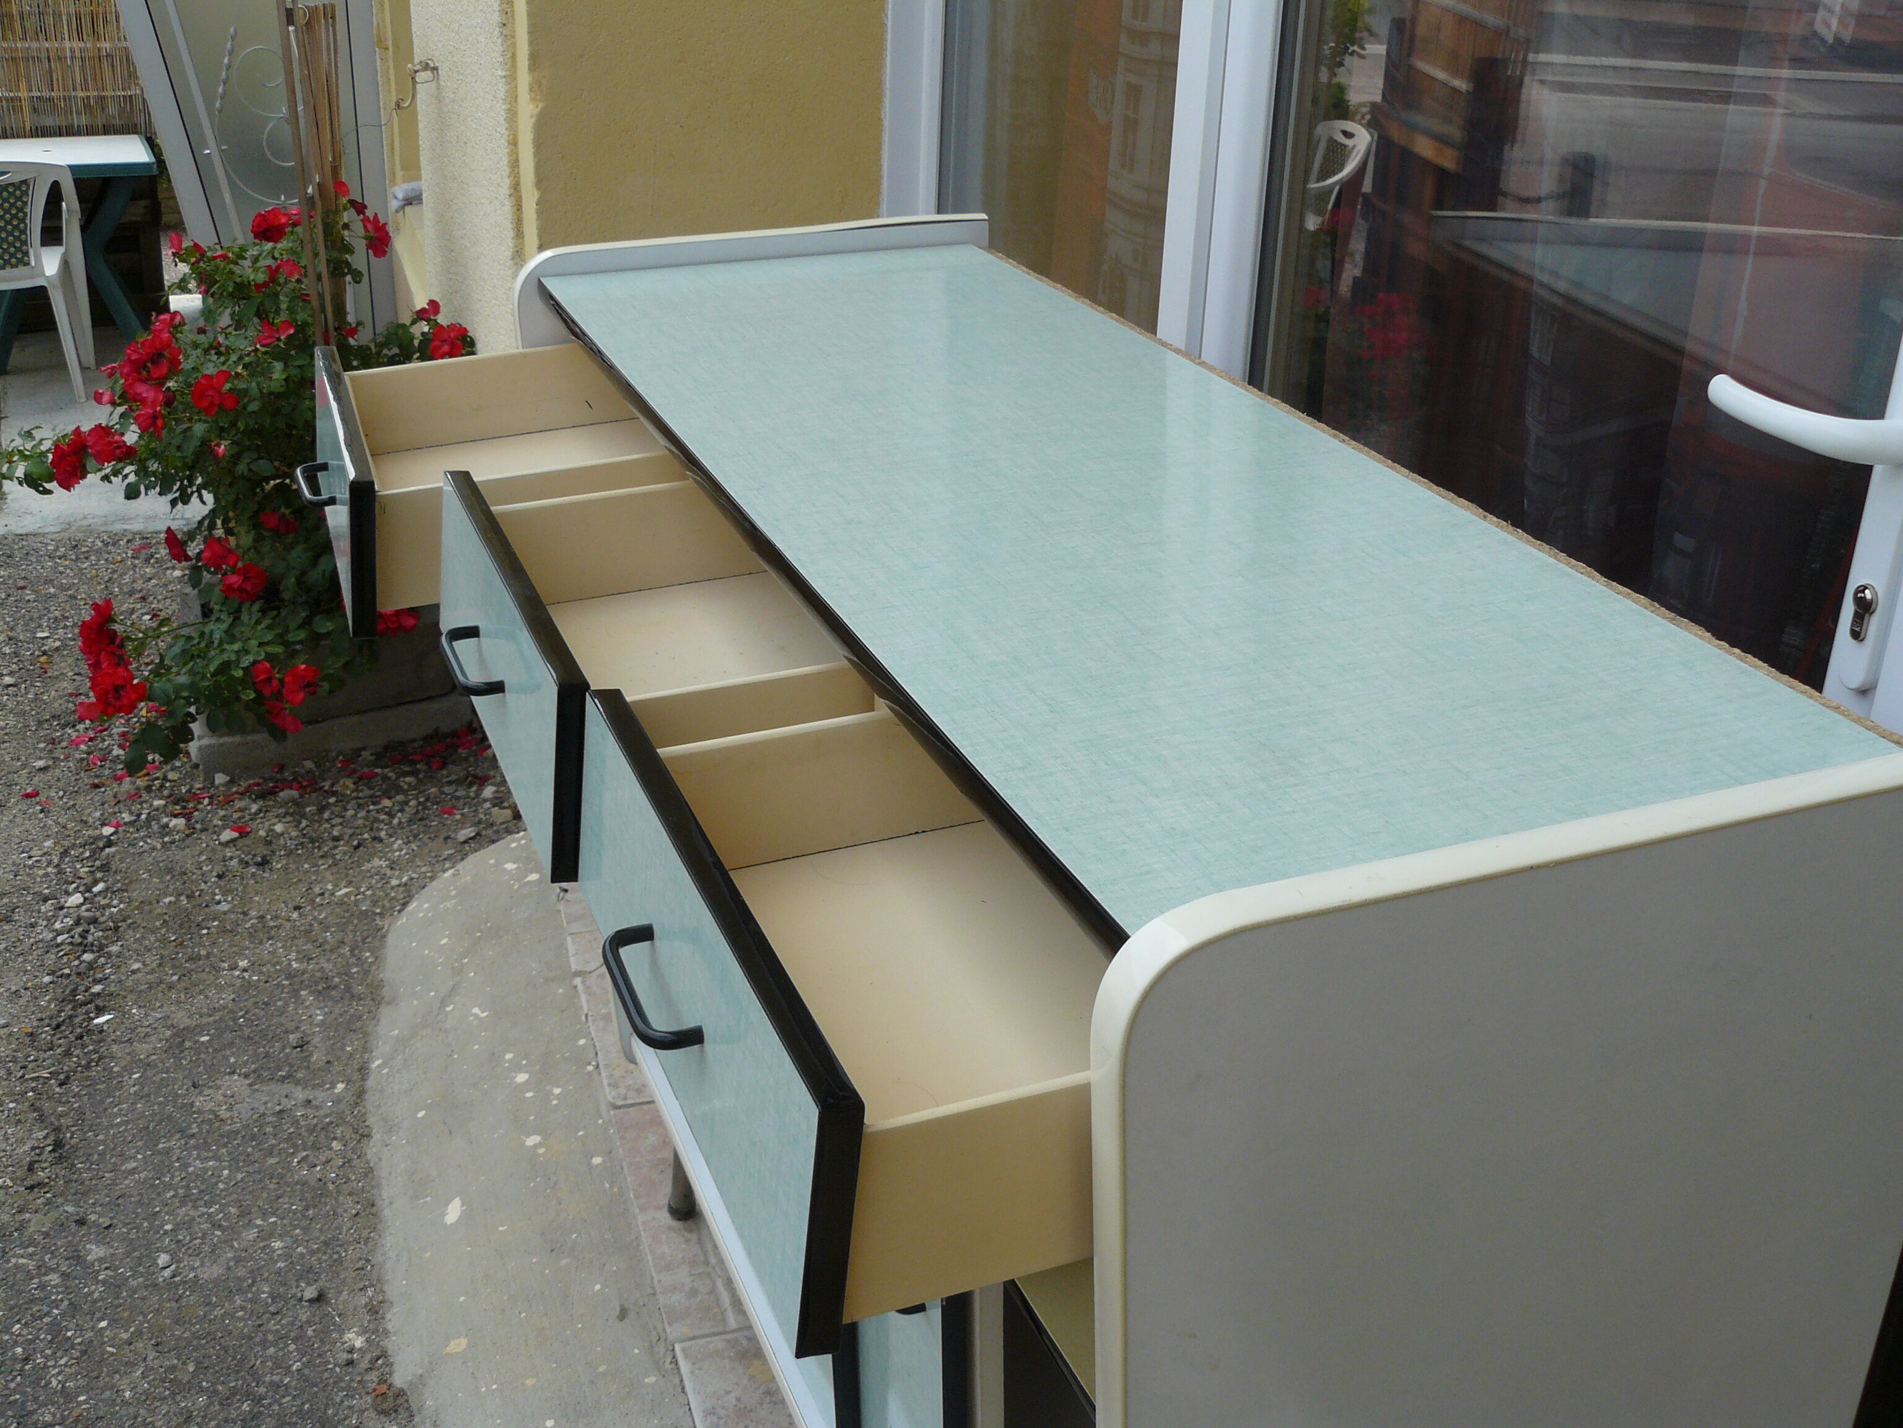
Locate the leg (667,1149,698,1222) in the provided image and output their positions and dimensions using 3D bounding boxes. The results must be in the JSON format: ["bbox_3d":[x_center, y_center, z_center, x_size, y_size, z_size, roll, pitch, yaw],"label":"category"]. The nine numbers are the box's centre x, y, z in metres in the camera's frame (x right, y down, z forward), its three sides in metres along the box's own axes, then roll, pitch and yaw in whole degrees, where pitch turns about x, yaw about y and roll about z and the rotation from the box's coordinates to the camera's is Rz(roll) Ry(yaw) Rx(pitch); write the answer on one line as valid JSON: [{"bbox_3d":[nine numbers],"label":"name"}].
[{"bbox_3d":[-0.277,0.472,2.067,0.030,0.125,0.030,-4,29,-22],"label":"leg"}]

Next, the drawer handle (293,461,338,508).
[{"bbox_3d":[-0.504,-0.183,1.569,0.030,0.013,0.104,-4,24,-20],"label":"drawer handle"}]

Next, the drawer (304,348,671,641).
[{"bbox_3d":[-0.320,-0.216,1.625,0.375,0.118,0.397,-10,27,-17],"label":"drawer"}]

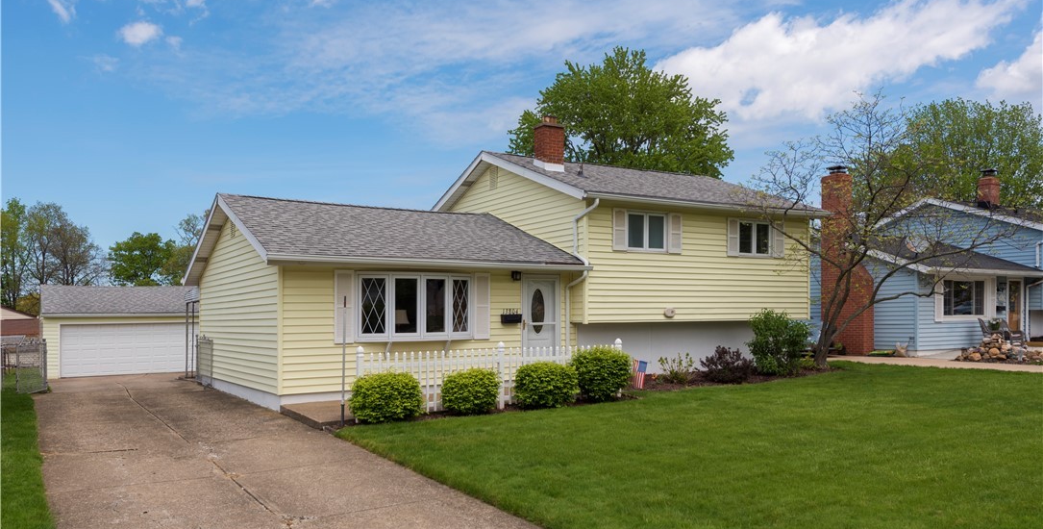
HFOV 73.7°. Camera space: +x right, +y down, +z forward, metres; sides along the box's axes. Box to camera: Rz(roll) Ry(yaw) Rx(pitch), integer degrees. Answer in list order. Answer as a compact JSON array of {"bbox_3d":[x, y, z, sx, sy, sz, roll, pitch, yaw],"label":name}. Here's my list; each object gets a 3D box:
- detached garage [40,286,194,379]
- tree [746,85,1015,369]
[{"bbox_3d":[-17.500,2.830,31.500,6.800,3.850,6.800,2,-4,-33],"label":"detached garage"},{"bbox_3d":[9.562,-0.903,18.400,7.000,7.300,6.300,2,-4,-33],"label":"tree"}]

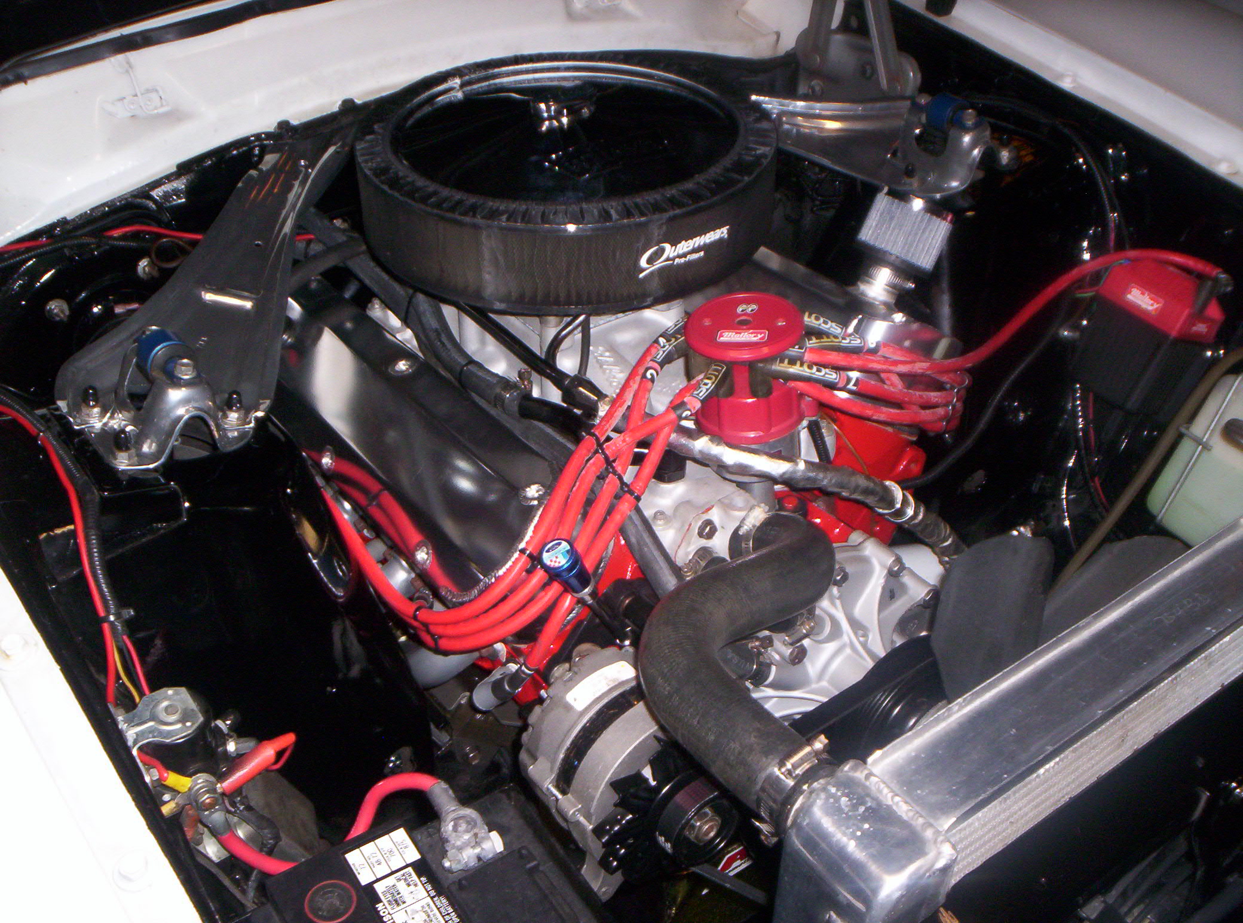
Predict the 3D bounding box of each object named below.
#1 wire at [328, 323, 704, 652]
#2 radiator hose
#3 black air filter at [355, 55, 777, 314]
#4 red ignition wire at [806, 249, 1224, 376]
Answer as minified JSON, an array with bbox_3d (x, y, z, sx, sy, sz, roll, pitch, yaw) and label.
[{"bbox_3d":[-0.101,-0.013,1.085,0.270,0.210,0.300,-25,43,-27],"label":"wire"},{"bbox_3d":[0.103,0.115,0.870,0.220,0.130,0.270,-25,43,-27],"label":"radiator hose"},{"bbox_3d":[-0.046,-0.257,1.171,0.364,0.082,0.364,-1,37,1],"label":"black air filter"},{"bbox_3d":[0.341,-0.128,1.098,0.445,0.085,0.090,-25,43,-27],"label":"red ignition wire"}]

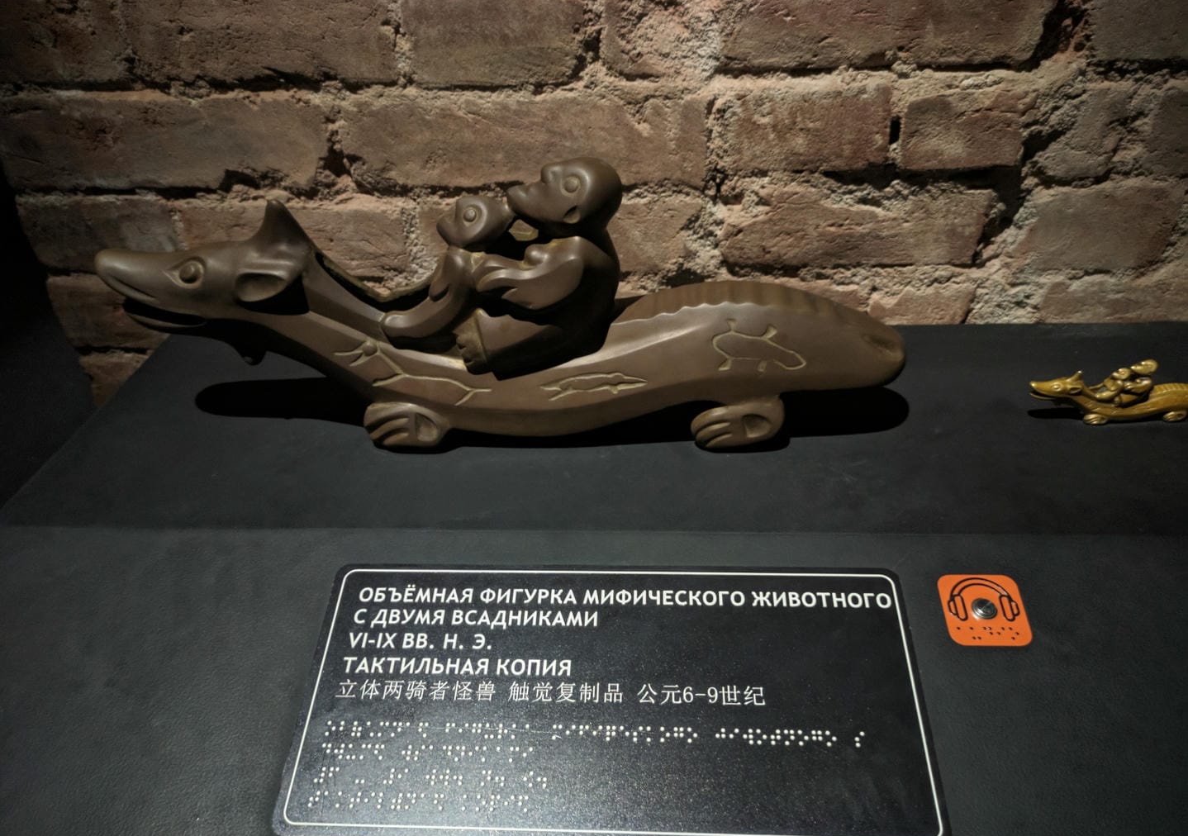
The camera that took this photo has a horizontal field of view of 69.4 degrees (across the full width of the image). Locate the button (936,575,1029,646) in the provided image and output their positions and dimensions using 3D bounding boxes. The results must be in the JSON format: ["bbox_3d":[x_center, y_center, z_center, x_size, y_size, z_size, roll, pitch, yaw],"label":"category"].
[{"bbox_3d":[0.191,0.094,0.420,0.039,0.005,0.039,0,50,4],"label":"button"}]

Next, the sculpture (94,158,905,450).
[{"bbox_3d":[-0.057,-0.071,0.519,0.492,0.165,0.082,0,33,4],"label":"sculpture"}]

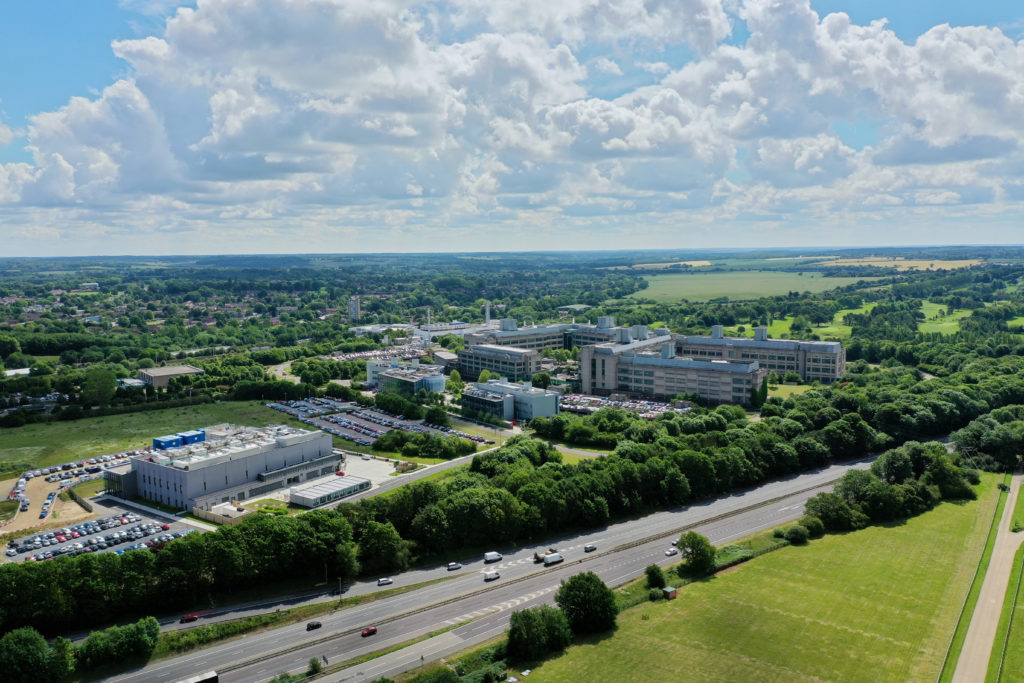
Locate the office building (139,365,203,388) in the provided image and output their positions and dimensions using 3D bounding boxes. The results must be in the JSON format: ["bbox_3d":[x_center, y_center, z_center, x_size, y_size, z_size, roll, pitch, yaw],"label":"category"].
[{"bbox_3d":[-238.930,25.020,559.120,33.000,8.000,37.000,-6,9,-38],"label":"office building"}]

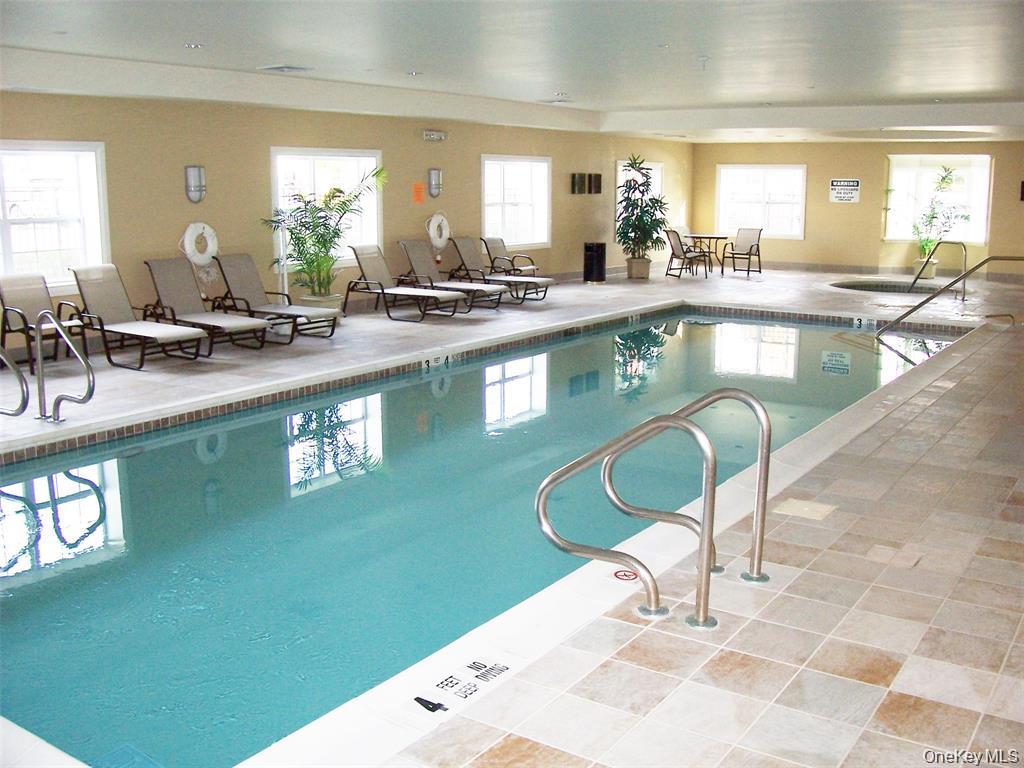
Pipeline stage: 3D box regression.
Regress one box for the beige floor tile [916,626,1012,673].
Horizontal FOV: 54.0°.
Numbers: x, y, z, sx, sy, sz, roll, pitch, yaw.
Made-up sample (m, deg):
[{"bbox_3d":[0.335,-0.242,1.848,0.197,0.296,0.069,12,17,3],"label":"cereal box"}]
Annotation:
[{"bbox_3d":[1.660,0.983,3.699,0.300,0.010,0.300,7,13,34],"label":"beige floor tile"}]

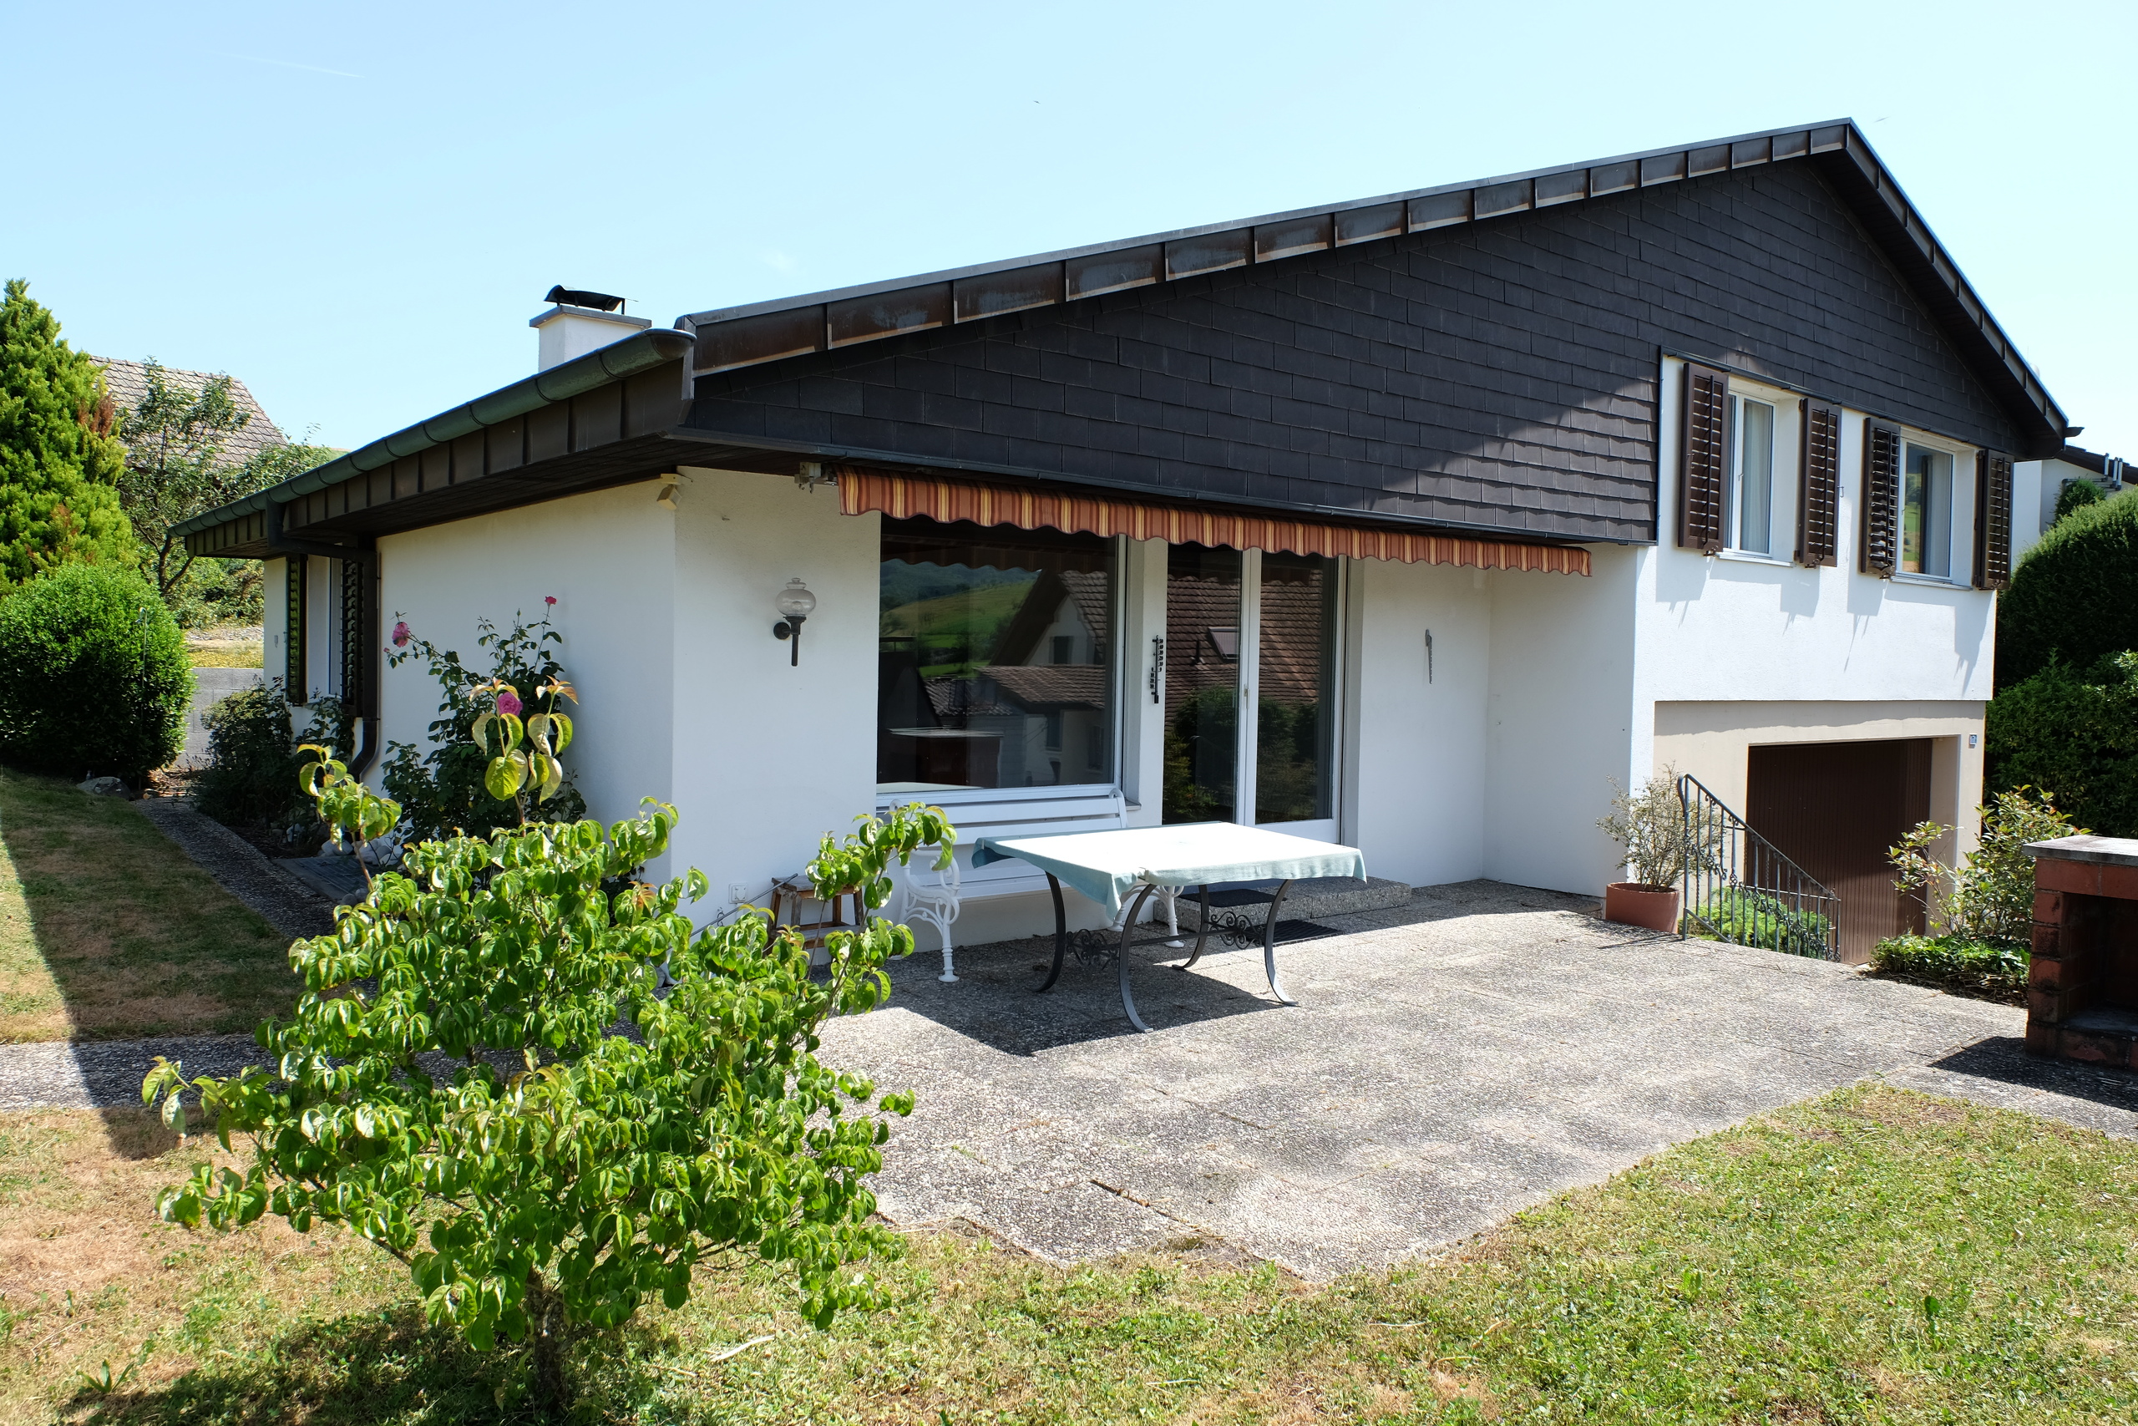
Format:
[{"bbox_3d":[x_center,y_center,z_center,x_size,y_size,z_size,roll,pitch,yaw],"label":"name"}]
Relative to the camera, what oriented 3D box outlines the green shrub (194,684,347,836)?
[{"bbox_3d":[-7.162,0.360,12.827,1.120,1.213,1.337,0,2,-38],"label":"green shrub"}]

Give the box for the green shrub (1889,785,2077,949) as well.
[{"bbox_3d":[5.197,0.906,8.100,1.050,1.000,1.000,2,2,33],"label":"green shrub"}]

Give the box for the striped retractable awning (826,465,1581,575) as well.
[{"bbox_3d":[1.239,-1.018,8.075,5.840,0.250,0.220,-1,3,-38],"label":"striped retractable awning"}]

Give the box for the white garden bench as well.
[{"bbox_3d":[-0.163,0.868,7.682,1.672,0.840,0.614,0,2,-38],"label":"white garden bench"}]

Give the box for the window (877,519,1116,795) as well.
[{"bbox_3d":[-0.380,-0.302,8.224,1.840,1.568,0.100,-1,3,-38],"label":"window"}]

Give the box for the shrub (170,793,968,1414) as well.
[{"bbox_3d":[-1.096,0.786,2.982,1.620,1.376,1.500,0,2,-20],"label":"shrub"}]

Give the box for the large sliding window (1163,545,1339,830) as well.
[{"bbox_3d":[1.186,-0.079,9.306,1.757,2.084,0.109,0,2,-38],"label":"large sliding window"}]

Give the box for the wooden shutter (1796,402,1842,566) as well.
[{"bbox_3d":[5.785,-1.768,10.991,0.591,1.233,0.054,0,2,-38],"label":"wooden shutter"}]

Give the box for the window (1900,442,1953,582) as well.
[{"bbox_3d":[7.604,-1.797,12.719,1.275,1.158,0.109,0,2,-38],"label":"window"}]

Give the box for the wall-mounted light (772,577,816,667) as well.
[{"bbox_3d":[-1.359,-0.446,7.069,0.232,0.437,0.292,-1,3,-38],"label":"wall-mounted light"}]

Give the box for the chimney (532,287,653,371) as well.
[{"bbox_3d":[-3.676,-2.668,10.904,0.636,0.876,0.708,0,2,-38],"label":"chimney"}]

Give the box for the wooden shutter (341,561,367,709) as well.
[{"bbox_3d":[-5.717,-0.653,11.367,0.050,1.312,0.640,-1,3,-39],"label":"wooden shutter"}]

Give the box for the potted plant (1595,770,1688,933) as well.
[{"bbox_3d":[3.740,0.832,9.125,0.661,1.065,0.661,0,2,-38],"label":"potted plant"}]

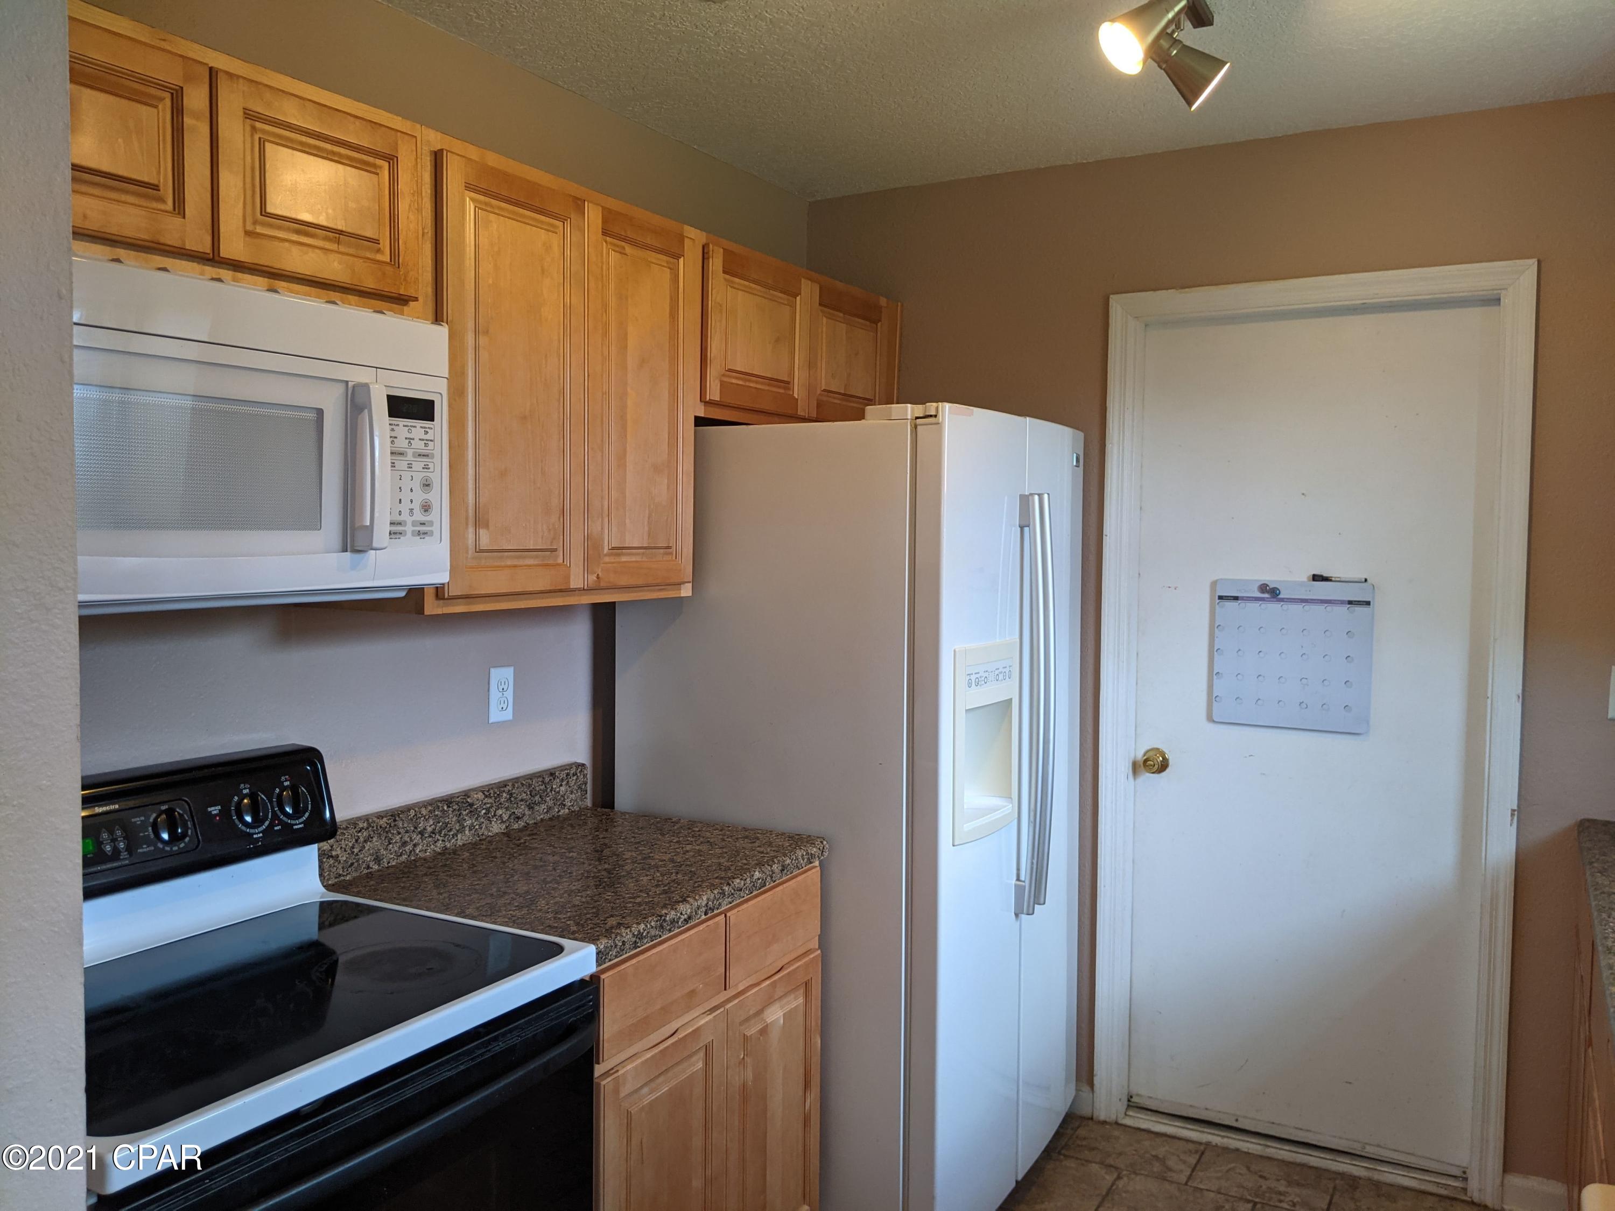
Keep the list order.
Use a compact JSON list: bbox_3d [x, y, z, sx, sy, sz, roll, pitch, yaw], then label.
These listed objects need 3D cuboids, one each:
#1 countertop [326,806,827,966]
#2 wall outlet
[{"bbox_3d":[-0.411,0.508,2.400,0.629,0.042,0.763,2,4,29],"label":"countertop"},{"bbox_3d":[-0.635,0.187,2.633,0.008,0.115,0.071,2,4,29],"label":"wall outlet"}]

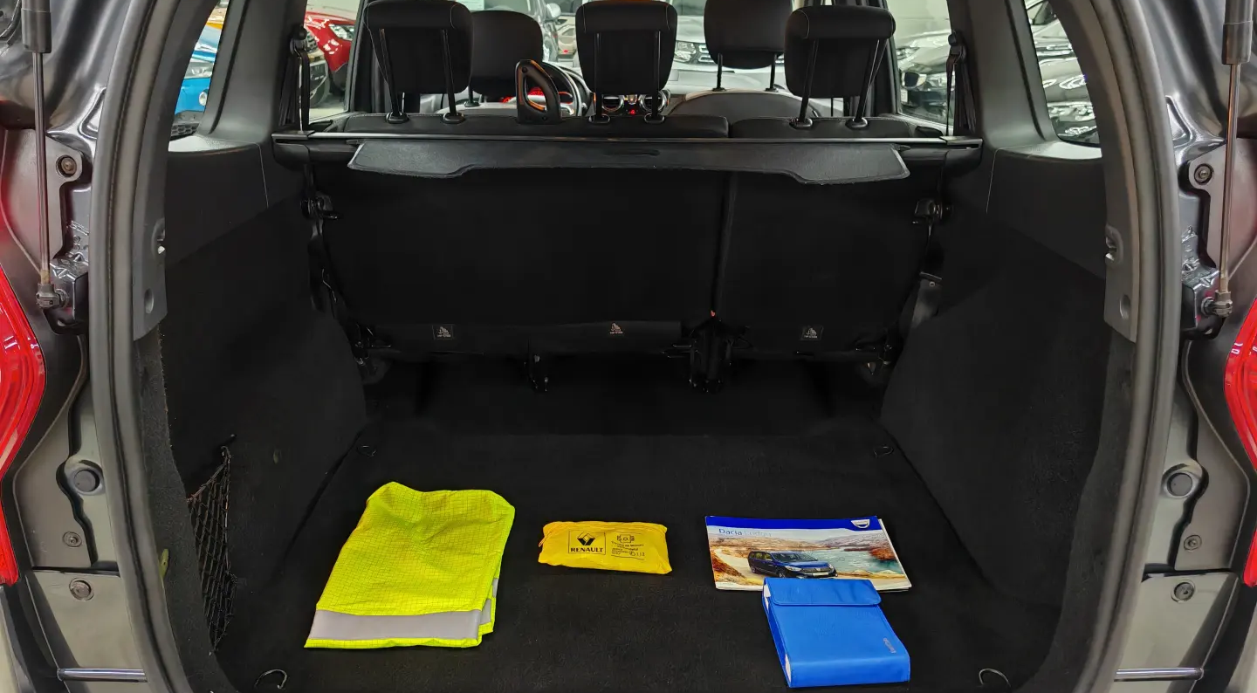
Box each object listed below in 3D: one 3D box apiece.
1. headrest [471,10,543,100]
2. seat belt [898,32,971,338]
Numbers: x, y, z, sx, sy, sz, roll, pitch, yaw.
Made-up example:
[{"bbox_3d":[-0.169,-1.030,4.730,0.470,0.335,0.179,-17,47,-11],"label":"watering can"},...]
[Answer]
[{"bbox_3d":[-0.364,-0.817,2.640,0.235,0.220,0.110,0,35,0],"label":"headrest"},{"bbox_3d":[0.613,-0.315,1.910,0.080,0.610,0.130,0,23,0],"label":"seat belt"}]

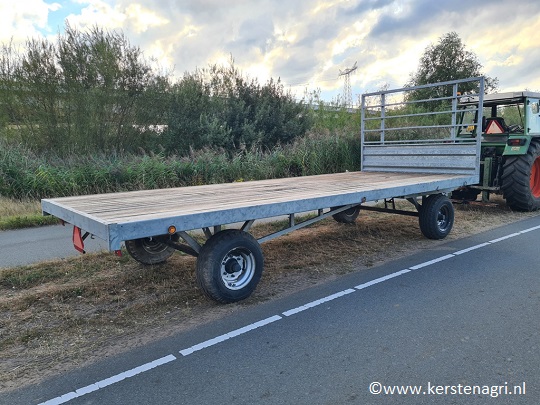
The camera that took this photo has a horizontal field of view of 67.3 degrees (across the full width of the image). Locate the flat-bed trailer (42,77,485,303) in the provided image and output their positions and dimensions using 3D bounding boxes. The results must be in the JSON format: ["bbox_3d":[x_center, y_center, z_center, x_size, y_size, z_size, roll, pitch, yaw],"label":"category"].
[{"bbox_3d":[0.407,-0.552,5.906,6.220,2.630,2.480,-8,10,-39],"label":"flat-bed trailer"}]

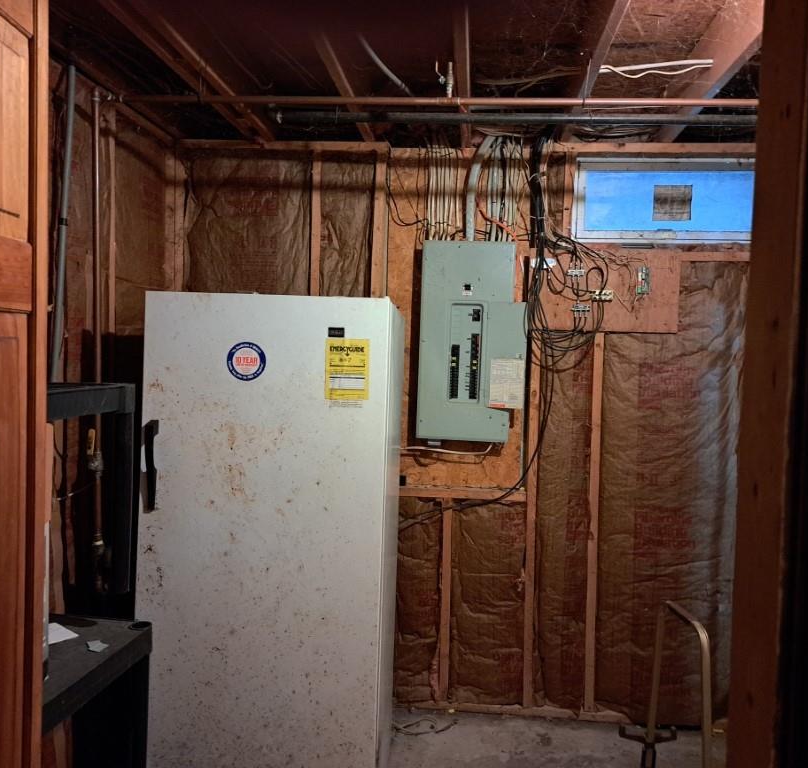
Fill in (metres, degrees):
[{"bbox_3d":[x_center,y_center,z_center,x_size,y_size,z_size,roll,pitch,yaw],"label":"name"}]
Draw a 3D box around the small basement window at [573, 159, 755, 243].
[{"bbox_3d":[1.113,-0.766,2.976,0.785,0.350,0.085,1,3,5],"label":"small basement window"}]

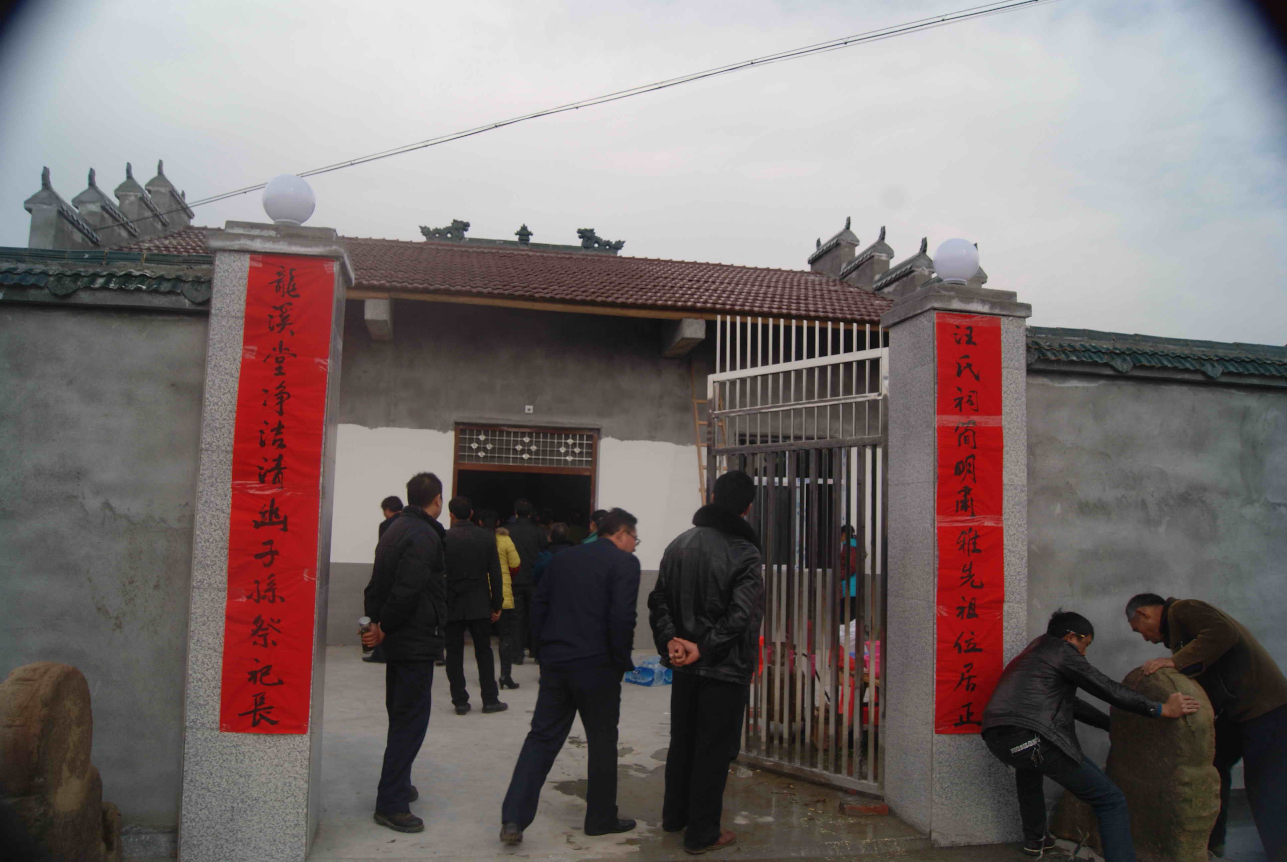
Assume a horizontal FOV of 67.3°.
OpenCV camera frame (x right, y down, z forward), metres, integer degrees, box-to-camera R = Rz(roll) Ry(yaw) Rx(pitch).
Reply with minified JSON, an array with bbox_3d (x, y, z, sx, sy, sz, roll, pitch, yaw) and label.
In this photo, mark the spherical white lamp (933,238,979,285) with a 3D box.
[{"bbox_3d":[1.688,-0.914,5.217,0.250,0.245,0.250,2,-5,-10],"label":"spherical white lamp"}]

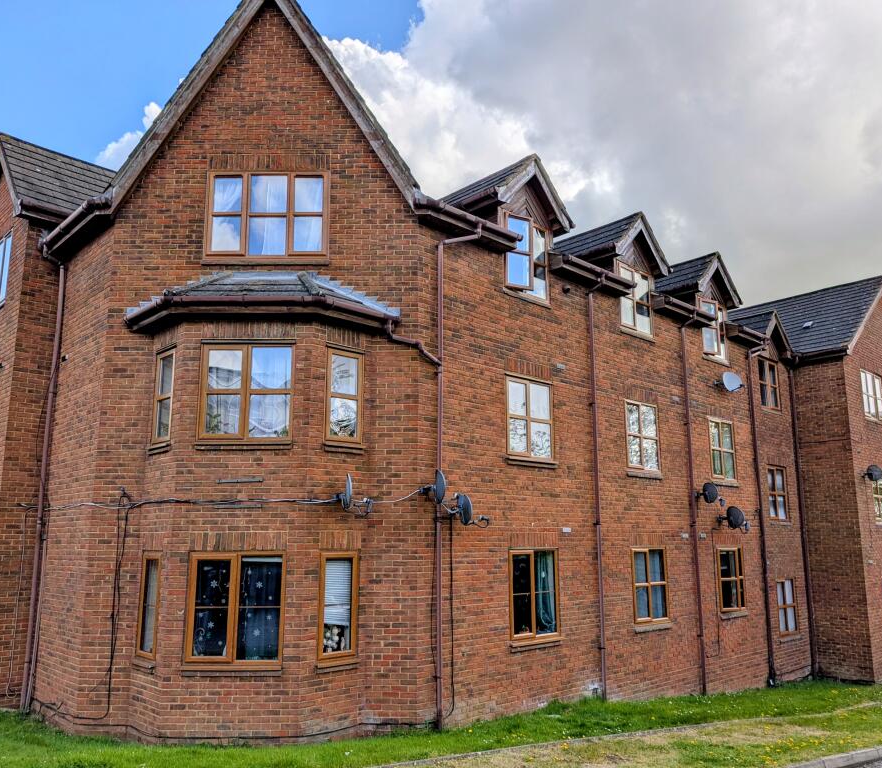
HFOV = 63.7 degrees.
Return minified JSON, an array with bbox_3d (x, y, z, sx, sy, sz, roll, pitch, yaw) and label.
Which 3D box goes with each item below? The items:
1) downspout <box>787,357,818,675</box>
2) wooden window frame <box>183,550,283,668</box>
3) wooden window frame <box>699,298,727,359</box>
[{"bbox_3d":[9.123,3.304,17.899,0.090,7.673,0.100,10,-15,-41],"label":"downspout"},{"bbox_3d":[-2.409,2.636,8.379,1.135,1.282,0.120,0,-11,0],"label":"wooden window frame"},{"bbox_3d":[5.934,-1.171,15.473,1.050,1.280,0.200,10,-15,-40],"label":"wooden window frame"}]

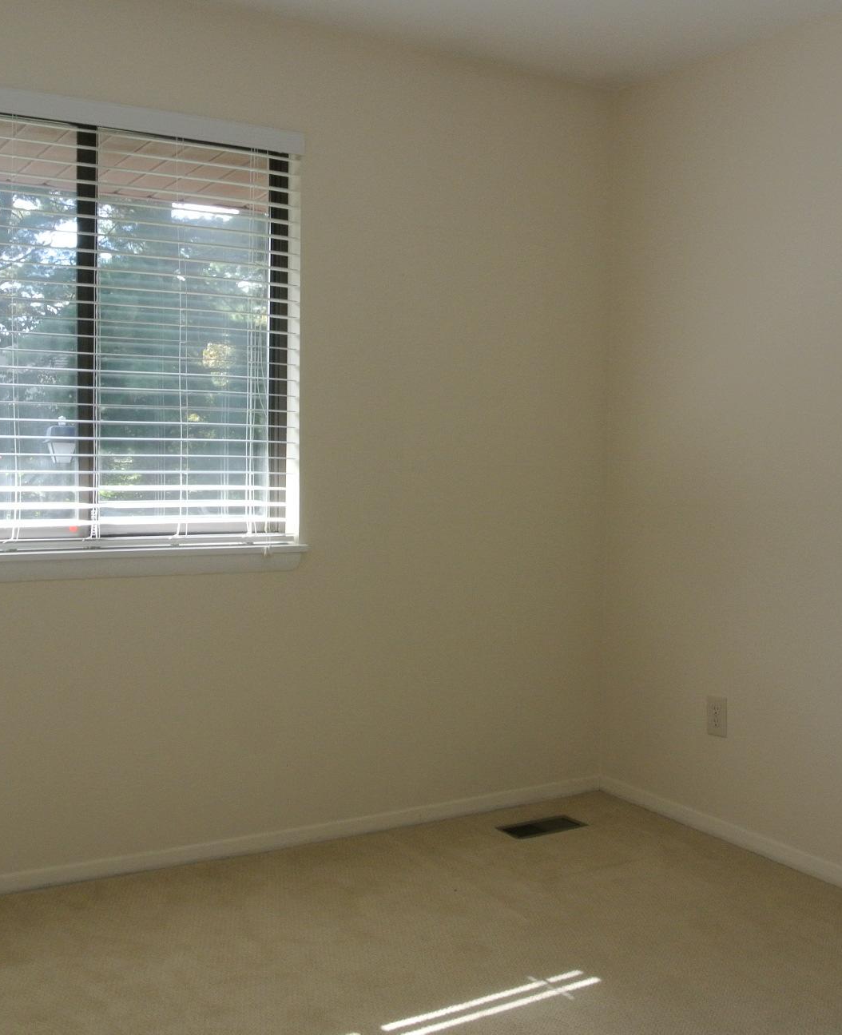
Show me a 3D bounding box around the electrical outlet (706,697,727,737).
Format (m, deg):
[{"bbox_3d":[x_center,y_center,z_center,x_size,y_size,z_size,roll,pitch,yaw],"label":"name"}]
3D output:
[{"bbox_3d":[0.935,0.629,3.666,0.007,0.120,0.077,-1,3,-30],"label":"electrical outlet"}]

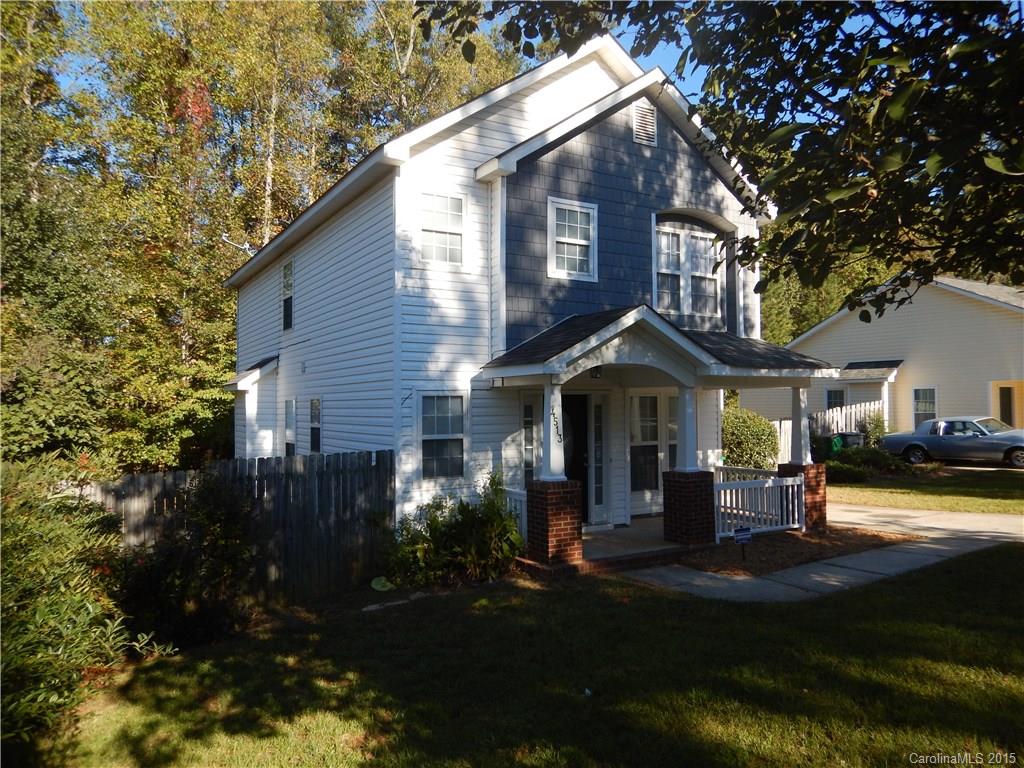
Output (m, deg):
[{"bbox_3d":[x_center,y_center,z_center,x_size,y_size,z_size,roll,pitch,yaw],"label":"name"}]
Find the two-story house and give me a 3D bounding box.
[{"bbox_3d":[-1.150,-1.363,15.718,7.560,8.150,13.100,1,-2,-32],"label":"two-story house"}]

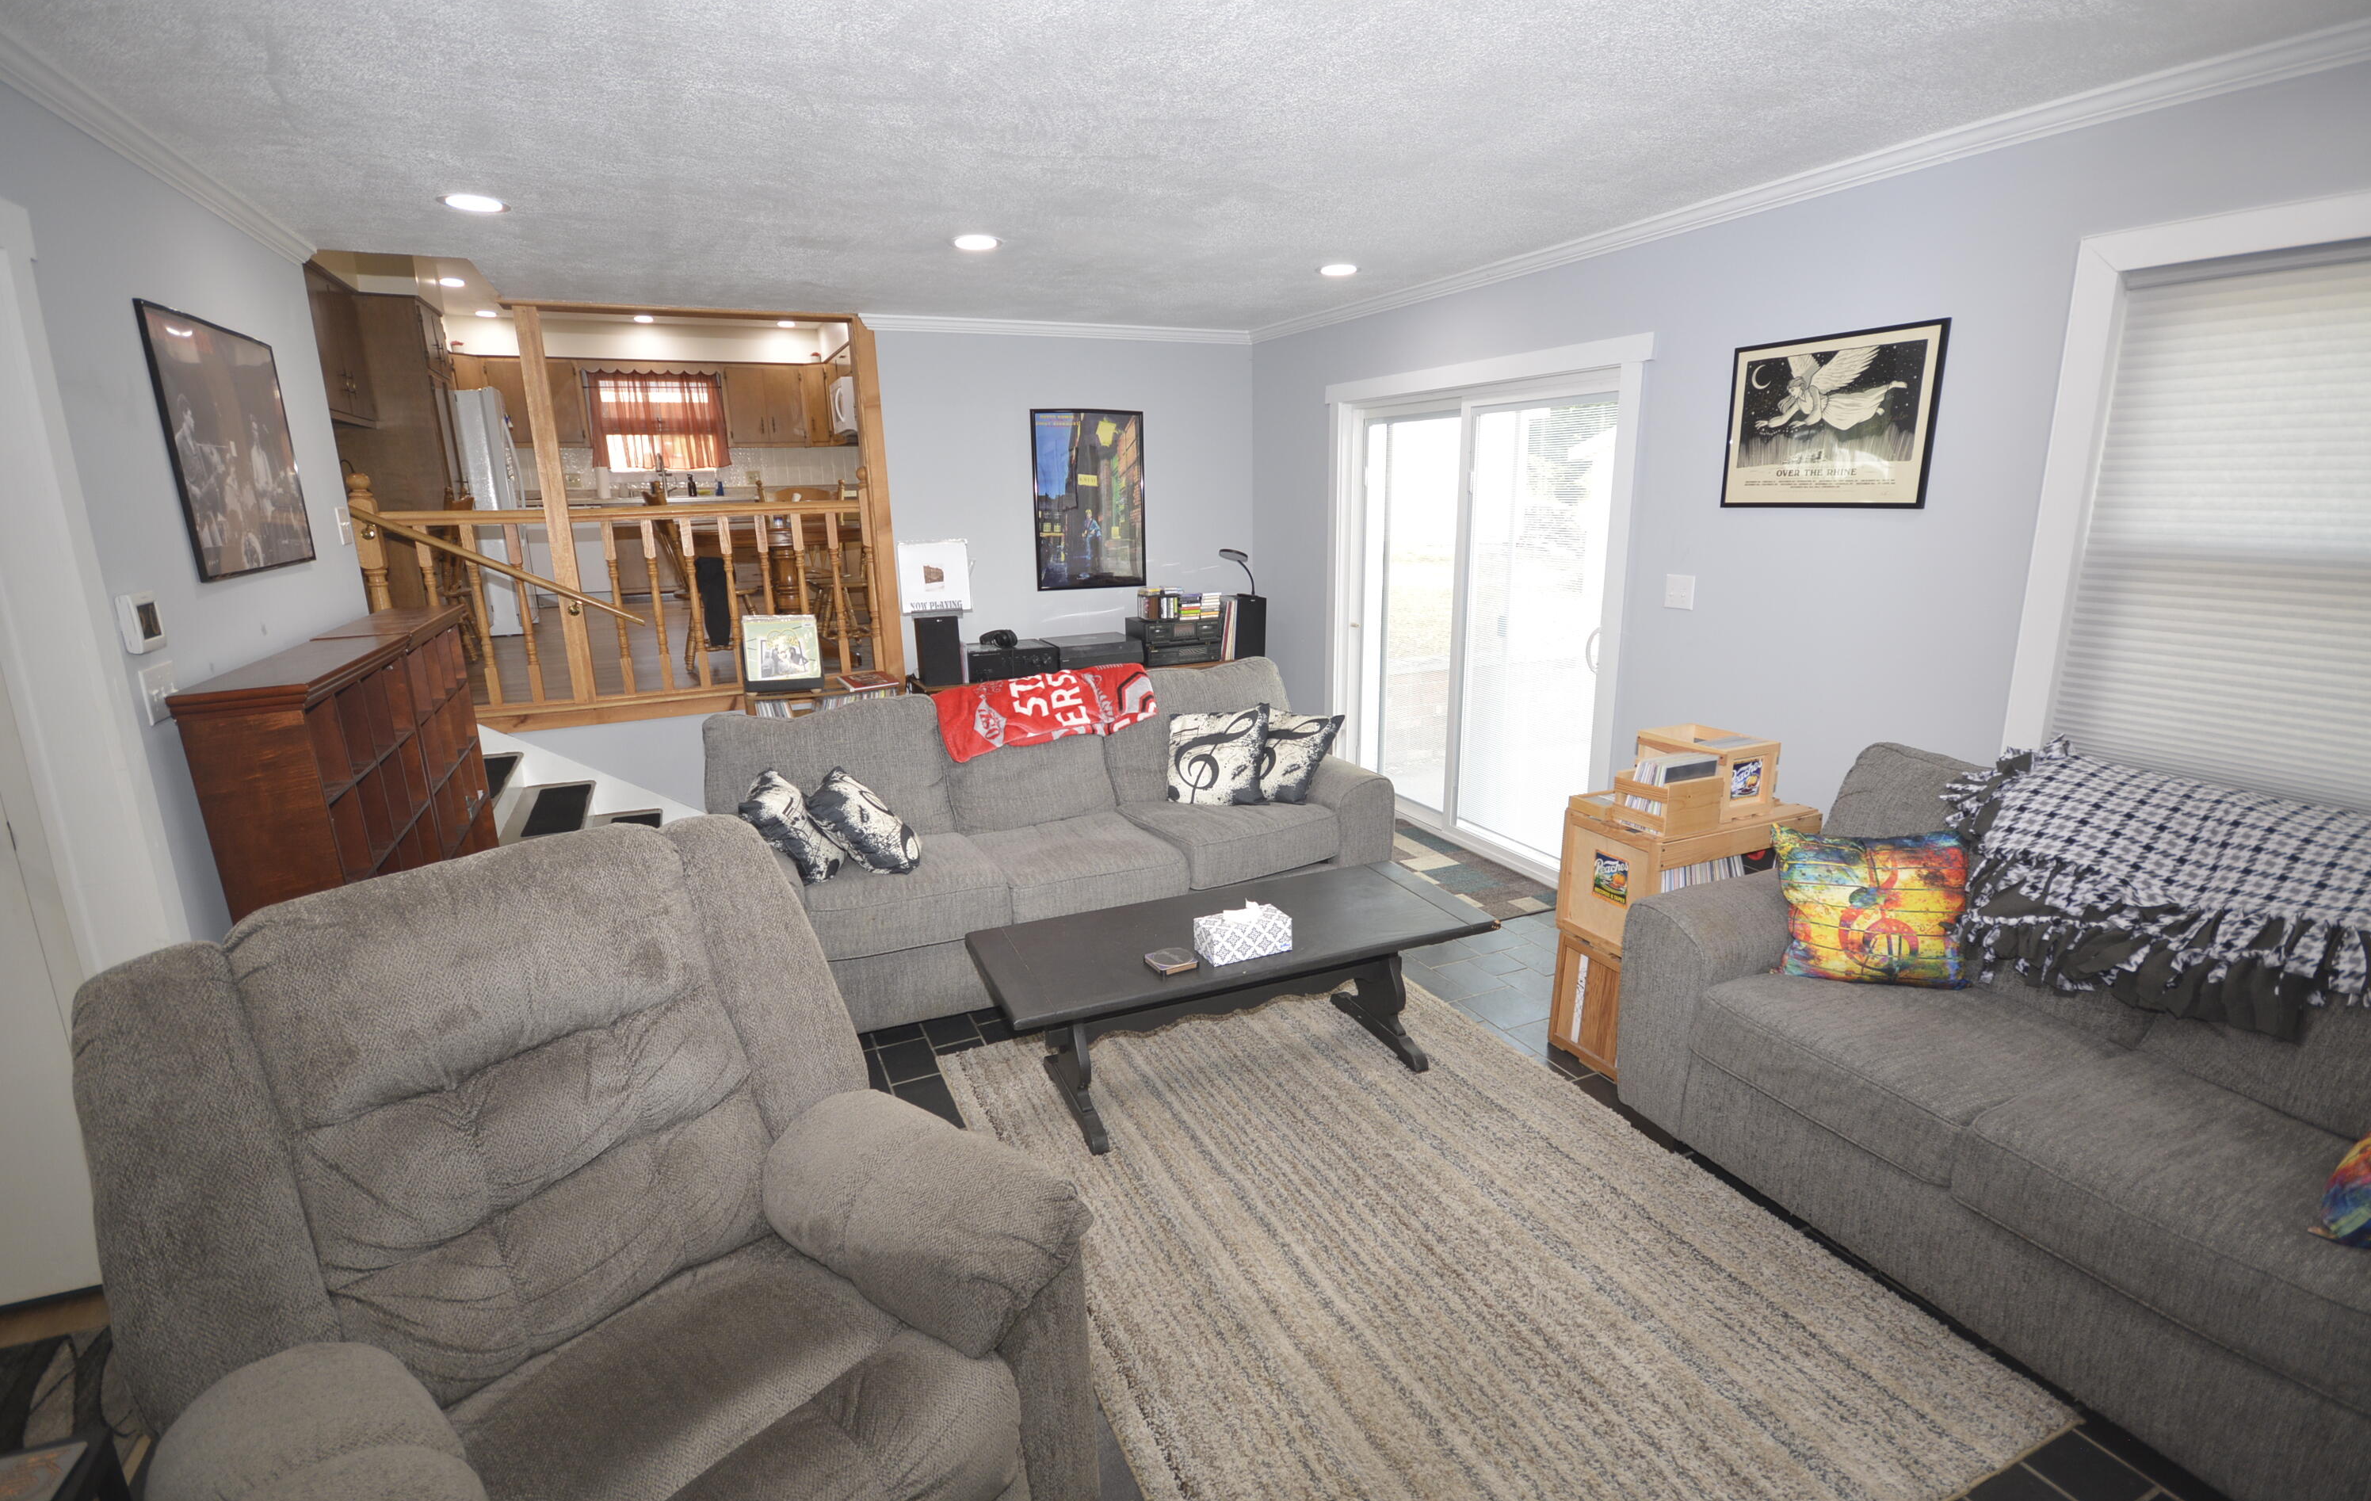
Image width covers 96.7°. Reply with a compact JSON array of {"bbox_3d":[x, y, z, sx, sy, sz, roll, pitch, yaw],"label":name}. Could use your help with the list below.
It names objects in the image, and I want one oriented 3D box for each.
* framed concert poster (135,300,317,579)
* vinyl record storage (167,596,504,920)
[{"bbox_3d":[-2.461,-0.780,2.755,0.025,0.610,0.900,-7,15,-24],"label":"framed concert poster"},{"bbox_3d":[-2.517,0.233,3.366,0.260,1.187,1.960,-7,16,-24],"label":"vinyl record storage"}]

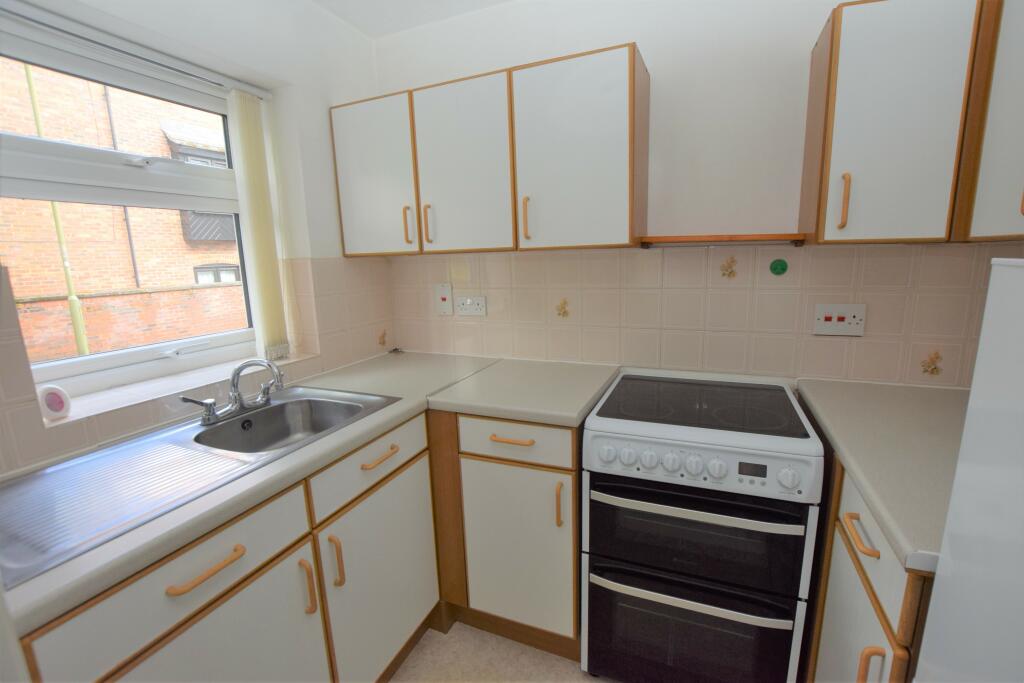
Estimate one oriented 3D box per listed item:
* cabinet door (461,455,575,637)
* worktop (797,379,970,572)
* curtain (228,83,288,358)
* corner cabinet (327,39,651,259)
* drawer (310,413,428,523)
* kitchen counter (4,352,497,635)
[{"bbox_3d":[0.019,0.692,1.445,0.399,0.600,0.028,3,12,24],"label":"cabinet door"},{"bbox_3d":[1.078,0.254,0.976,0.580,0.046,0.965,3,12,24],"label":"worktop"},{"bbox_3d":[-0.979,-0.421,1.626,0.067,0.969,0.100,3,12,24],"label":"curtain"},{"bbox_3d":[-0.123,-0.660,1.706,1.235,0.593,0.298,3,12,24],"label":"corner cabinet"},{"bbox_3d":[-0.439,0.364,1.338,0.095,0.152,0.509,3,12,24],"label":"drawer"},{"bbox_3d":[-0.649,0.232,1.411,0.600,0.046,1.575,3,12,24],"label":"kitchen counter"}]

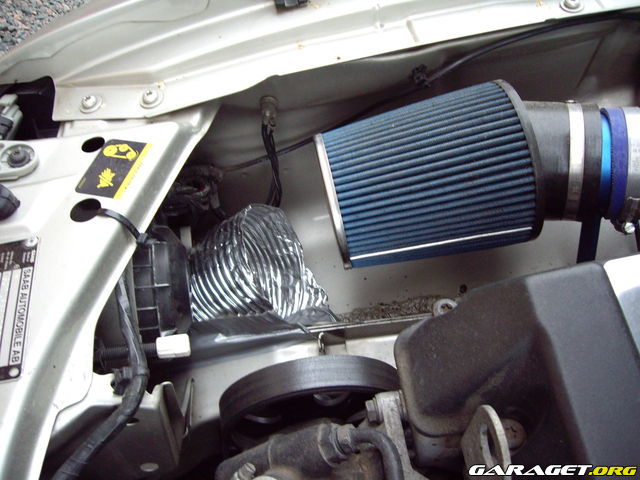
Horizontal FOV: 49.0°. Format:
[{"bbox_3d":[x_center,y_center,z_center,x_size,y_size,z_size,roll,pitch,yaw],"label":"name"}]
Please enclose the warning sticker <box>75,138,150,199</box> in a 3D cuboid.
[{"bbox_3d":[-0.165,-0.058,0.566,0.041,0.001,0.065,6,49,13],"label":"warning sticker"}]

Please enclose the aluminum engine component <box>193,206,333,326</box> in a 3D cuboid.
[{"bbox_3d":[-0.055,0.021,0.625,0.120,0.090,0.088,-9,43,-6],"label":"aluminum engine component"}]

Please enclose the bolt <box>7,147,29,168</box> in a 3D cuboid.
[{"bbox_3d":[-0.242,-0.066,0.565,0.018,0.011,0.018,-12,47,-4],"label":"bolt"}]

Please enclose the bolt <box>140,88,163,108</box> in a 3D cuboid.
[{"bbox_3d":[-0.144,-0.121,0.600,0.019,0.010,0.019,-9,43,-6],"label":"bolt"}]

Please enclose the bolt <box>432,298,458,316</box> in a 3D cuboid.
[{"bbox_3d":[0.105,0.058,0.585,0.021,0.009,0.021,-9,43,-6],"label":"bolt"}]

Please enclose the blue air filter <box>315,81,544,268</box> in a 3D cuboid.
[{"bbox_3d":[0.082,-0.047,0.568,0.152,0.133,0.133,-13,44,-2],"label":"blue air filter"}]

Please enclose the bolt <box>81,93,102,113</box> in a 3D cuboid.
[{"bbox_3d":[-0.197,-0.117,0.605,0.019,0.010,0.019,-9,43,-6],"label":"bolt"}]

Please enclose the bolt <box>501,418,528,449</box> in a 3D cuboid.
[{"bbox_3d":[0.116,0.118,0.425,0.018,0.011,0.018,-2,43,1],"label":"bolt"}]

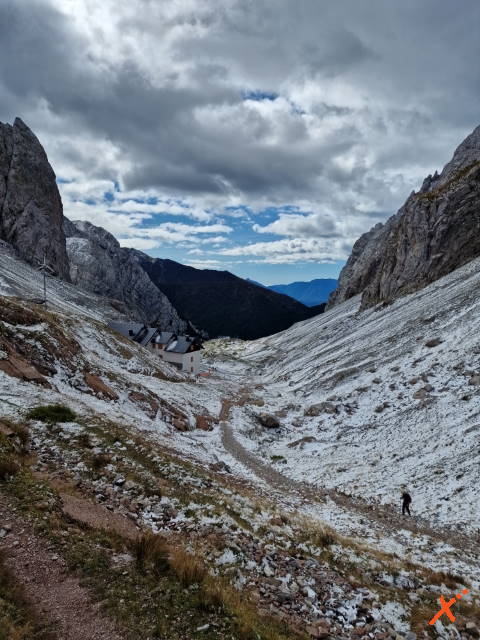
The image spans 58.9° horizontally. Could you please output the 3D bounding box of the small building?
[{"bbox_3d":[-24.530,7.190,118.370,31.300,11.100,8.800,4,6,34],"label":"small building"}]

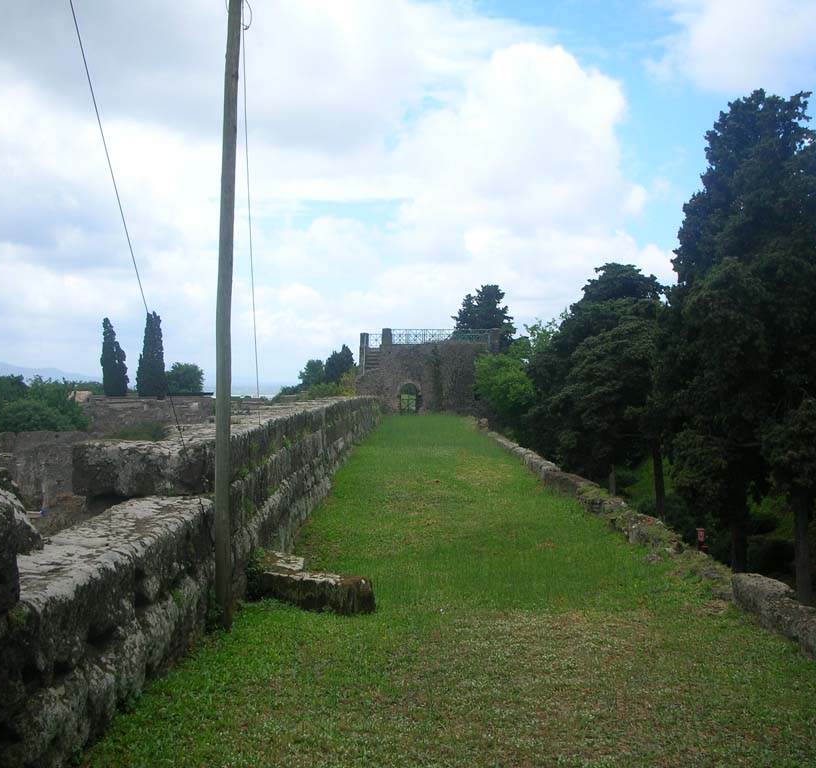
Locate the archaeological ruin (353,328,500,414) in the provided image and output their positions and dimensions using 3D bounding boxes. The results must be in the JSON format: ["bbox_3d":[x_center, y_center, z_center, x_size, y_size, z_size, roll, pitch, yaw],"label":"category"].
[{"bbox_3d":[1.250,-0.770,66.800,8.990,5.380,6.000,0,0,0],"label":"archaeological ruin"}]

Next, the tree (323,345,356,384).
[{"bbox_3d":[-6.240,-0.870,95.000,3.030,5.320,3.200,0,0,0],"label":"tree"}]

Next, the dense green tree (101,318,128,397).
[{"bbox_3d":[-35.400,-2.720,125.000,3.320,10.620,3.300,0,0,0],"label":"dense green tree"}]

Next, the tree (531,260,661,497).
[{"bbox_3d":[8.050,0.150,44.000,5.690,10.450,5.800,0,0,0],"label":"tree"}]

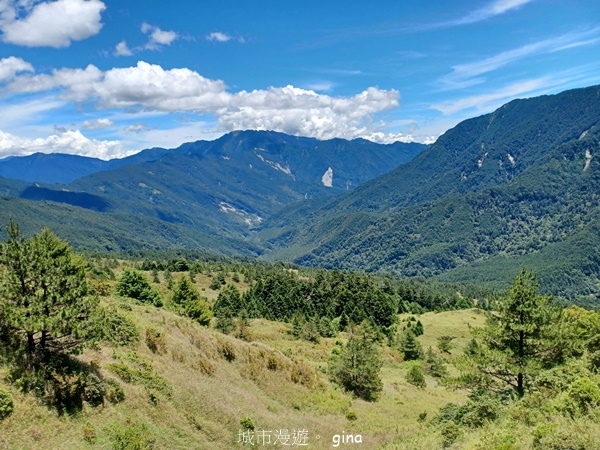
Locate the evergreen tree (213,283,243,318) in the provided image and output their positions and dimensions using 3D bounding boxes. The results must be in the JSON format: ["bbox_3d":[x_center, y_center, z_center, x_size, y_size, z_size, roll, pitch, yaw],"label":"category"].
[{"bbox_3d":[-11.378,12.156,68.000,4.570,5.540,4.430,0,6,0],"label":"evergreen tree"}]

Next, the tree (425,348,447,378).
[{"bbox_3d":[12.196,12.376,39.000,1.920,2.820,1.860,0,6,0],"label":"tree"}]

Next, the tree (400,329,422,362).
[{"bbox_3d":[11.731,12.686,46.000,2.470,3.330,2.400,0,6,0],"label":"tree"}]

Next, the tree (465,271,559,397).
[{"bbox_3d":[11.174,5.706,23.000,4.740,6.660,4.590,0,6,0],"label":"tree"}]

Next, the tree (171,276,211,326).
[{"bbox_3d":[-14.405,10.063,57.000,5.100,6.450,4.950,0,6,0],"label":"tree"}]

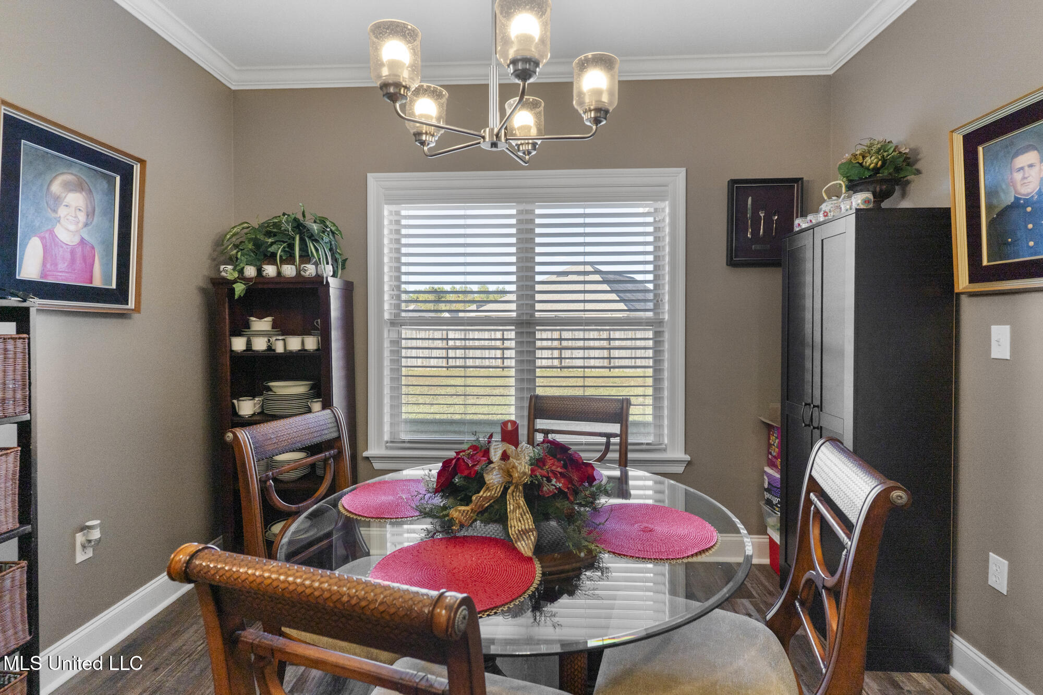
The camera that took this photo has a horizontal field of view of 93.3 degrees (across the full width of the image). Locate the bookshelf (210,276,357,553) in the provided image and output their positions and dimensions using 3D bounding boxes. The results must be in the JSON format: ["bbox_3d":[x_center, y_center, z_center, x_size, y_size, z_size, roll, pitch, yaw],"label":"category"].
[{"bbox_3d":[-1.277,0.427,2.693,0.634,1.577,0.302,0,2,6],"label":"bookshelf"}]

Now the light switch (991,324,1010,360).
[{"bbox_3d":[1.644,-0.017,1.696,0.012,0.115,0.070,0,1,2],"label":"light switch"}]

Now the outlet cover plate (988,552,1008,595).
[{"bbox_3d":[1.646,0.784,1.706,0.010,0.115,0.070,0,1,2],"label":"outlet cover plate"}]

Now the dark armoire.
[{"bbox_3d":[1.448,0.351,2.138,0.364,1.755,0.574,0,2,3],"label":"dark armoire"}]

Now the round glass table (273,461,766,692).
[{"bbox_3d":[-0.013,0.862,1.397,1.215,0.789,1.215,0,1,0],"label":"round glass table"}]

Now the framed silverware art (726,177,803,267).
[{"bbox_3d":[1.339,-0.679,2.710,0.387,0.480,0.046,0,2,3],"label":"framed silverware art"}]

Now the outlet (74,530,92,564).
[{"bbox_3d":[-1.726,0.786,1.951,0.010,0.115,0.070,0,1,2],"label":"outlet"}]

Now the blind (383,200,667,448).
[{"bbox_3d":[0.016,-0.138,2.836,1.624,1.432,0.055,0,1,2],"label":"blind"}]

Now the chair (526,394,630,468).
[{"bbox_3d":[0.179,0.729,1.947,0.470,1.012,0.620,0,2,17],"label":"chair"}]

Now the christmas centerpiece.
[{"bbox_3d":[-0.009,0.334,1.345,0.520,0.275,0.460,0,1,2],"label":"christmas centerpiece"}]

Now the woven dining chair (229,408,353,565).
[{"bbox_3d":[-0.512,0.739,1.587,0.620,1.012,0.470,0,2,17],"label":"woven dining chair"}]

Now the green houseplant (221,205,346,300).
[{"bbox_3d":[-1.275,-0.507,2.635,0.659,0.481,0.360,0,2,6],"label":"green houseplant"}]

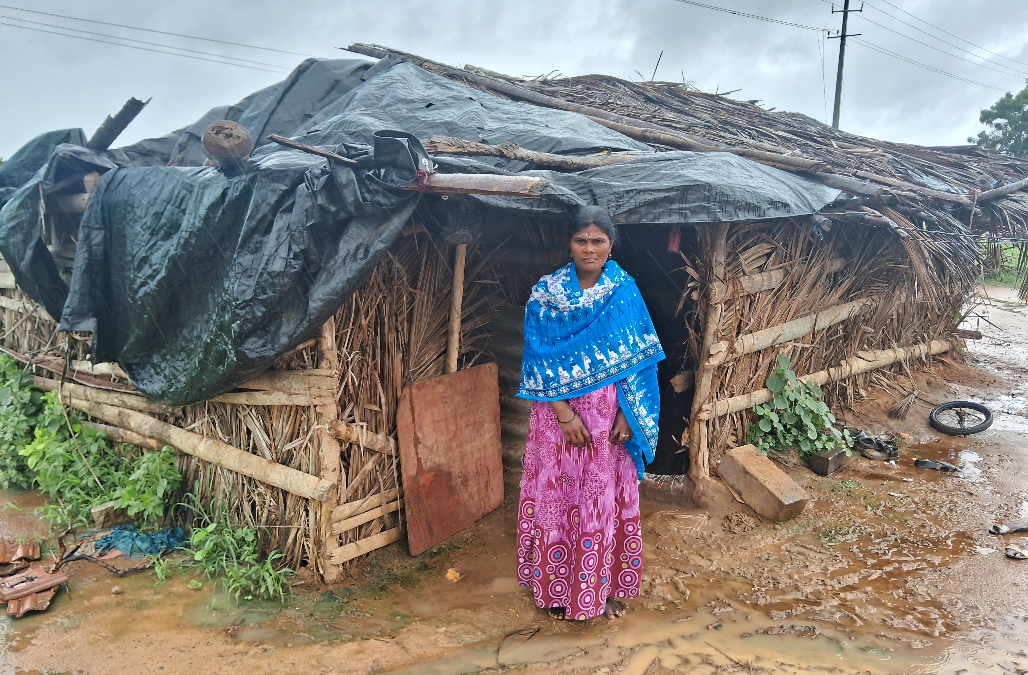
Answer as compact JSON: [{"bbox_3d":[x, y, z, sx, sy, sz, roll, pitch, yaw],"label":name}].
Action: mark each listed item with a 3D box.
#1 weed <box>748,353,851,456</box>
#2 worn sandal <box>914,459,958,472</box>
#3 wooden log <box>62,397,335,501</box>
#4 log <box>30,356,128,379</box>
[{"bbox_3d":[1.748,0.408,4.700,0.580,0.580,0.460,3,9,17],"label":"weed"},{"bbox_3d":[2.560,0.786,4.683,0.237,0.060,0.090,6,10,30],"label":"worn sandal"},{"bbox_3d":[-1.680,0.480,3.790,2.367,0.090,0.090,8,11,37],"label":"wooden log"},{"bbox_3d":[-2.404,0.164,4.325,1.279,0.080,0.080,4,9,36],"label":"log"}]

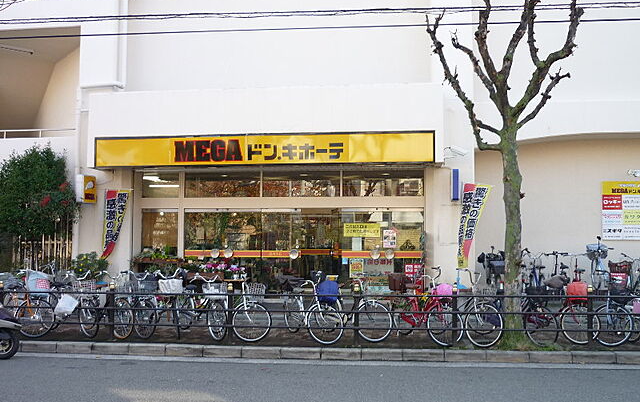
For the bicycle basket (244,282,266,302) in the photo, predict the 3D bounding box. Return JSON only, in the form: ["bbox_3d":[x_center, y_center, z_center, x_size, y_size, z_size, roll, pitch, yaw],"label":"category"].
[{"bbox_3d":[-1.025,1.461,9.850,0.310,0.270,0.350,0,-3,9],"label":"bicycle basket"}]

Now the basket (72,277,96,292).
[{"bbox_3d":[-3.899,1.415,10.100,0.350,0.250,0.280,3,-4,-44],"label":"basket"}]

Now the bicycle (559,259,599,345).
[{"bbox_3d":[3.901,1.724,10.059,0.580,1.100,1.760,2,-3,-25],"label":"bicycle"}]

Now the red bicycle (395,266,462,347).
[{"bbox_3d":[1.727,1.750,10.170,0.600,1.130,1.750,3,-5,-28],"label":"red bicycle"}]

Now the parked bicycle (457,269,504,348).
[{"bbox_3d":[2.281,1.701,9.870,0.580,1.130,1.800,2,-3,-30],"label":"parked bicycle"}]

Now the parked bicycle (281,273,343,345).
[{"bbox_3d":[-0.187,1.781,10.343,0.580,1.080,1.750,3,-5,-32],"label":"parked bicycle"}]

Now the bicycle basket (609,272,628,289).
[{"bbox_3d":[5.333,1.420,10.900,0.330,0.280,0.270,1,-5,-17],"label":"bicycle basket"}]

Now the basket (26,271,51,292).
[{"bbox_3d":[-4.706,1.371,10.200,0.320,0.310,0.340,0,-3,0],"label":"basket"}]

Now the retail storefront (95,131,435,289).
[{"bbox_3d":[-1.250,0.353,13.632,7.510,3.573,1.100,0,-5,6],"label":"retail storefront"}]

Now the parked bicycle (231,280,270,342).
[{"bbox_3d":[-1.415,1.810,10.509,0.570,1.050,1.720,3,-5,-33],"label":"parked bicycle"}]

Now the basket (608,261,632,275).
[{"bbox_3d":[5.615,1.261,11.400,0.380,0.260,0.300,1,-5,-14],"label":"basket"}]

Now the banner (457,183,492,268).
[{"bbox_3d":[3.292,0.522,13.000,0.660,1.820,0.120,0,-5,6],"label":"banner"}]

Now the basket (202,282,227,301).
[{"bbox_3d":[-1.709,1.465,9.930,0.360,0.270,0.280,2,-4,-34],"label":"basket"}]

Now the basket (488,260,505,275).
[{"bbox_3d":[3.452,1.296,11.800,0.350,0.270,0.290,1,-5,-11],"label":"basket"}]

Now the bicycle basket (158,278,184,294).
[{"bbox_3d":[-2.446,1.408,10.050,0.380,0.270,0.290,1,-3,-19],"label":"bicycle basket"}]

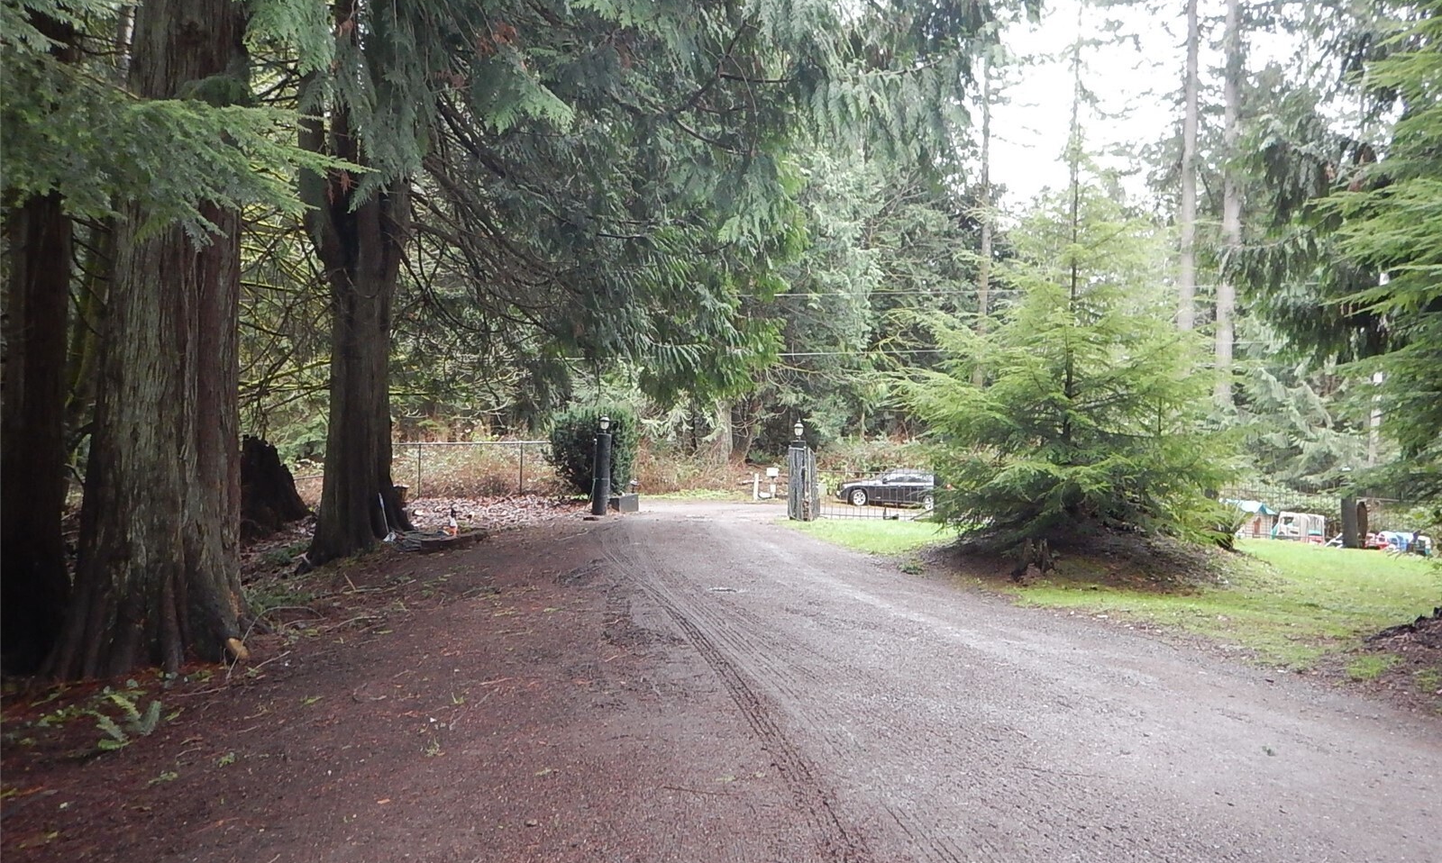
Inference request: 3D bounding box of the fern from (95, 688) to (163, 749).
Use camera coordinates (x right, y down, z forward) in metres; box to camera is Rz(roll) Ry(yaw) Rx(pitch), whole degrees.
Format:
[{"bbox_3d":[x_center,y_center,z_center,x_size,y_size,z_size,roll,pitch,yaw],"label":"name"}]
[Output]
[{"bbox_3d":[-3.171,1.543,5.350,0.340,0.280,0.320,1,-1,0],"label":"fern"}]

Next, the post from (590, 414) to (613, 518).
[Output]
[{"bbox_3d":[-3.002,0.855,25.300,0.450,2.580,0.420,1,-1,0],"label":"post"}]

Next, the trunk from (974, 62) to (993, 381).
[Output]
[{"bbox_3d":[12.339,-9.930,47.000,0.500,16.000,0.500,1,-1,0],"label":"trunk"}]

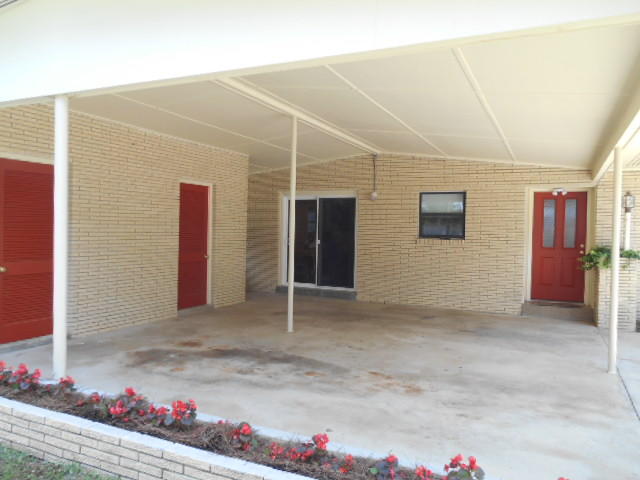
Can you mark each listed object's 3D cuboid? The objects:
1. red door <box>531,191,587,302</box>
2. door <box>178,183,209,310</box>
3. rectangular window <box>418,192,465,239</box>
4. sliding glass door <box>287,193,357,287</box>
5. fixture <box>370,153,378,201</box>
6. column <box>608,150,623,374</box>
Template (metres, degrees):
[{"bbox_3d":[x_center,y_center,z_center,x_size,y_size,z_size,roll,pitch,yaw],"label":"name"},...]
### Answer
[{"bbox_3d":[4.259,0.123,8.570,0.852,1.938,0.060,2,1,26],"label":"red door"},{"bbox_3d":[-2.206,0.113,8.387,0.060,2.144,0.747,2,1,26],"label":"door"},{"bbox_3d":[2.408,-0.477,9.463,0.903,0.921,0.090,2,1,26],"label":"rectangular window"},{"bbox_3d":[-0.027,0.049,10.699,1.755,2.021,0.100,2,1,26],"label":"sliding glass door"},{"bbox_3d":[1.130,-1.314,9.971,0.145,0.996,0.130,2,1,26],"label":"fixture"},{"bbox_3d":[3.174,0.220,5.158,0.085,2.440,0.085,2,1,26],"label":"column"}]

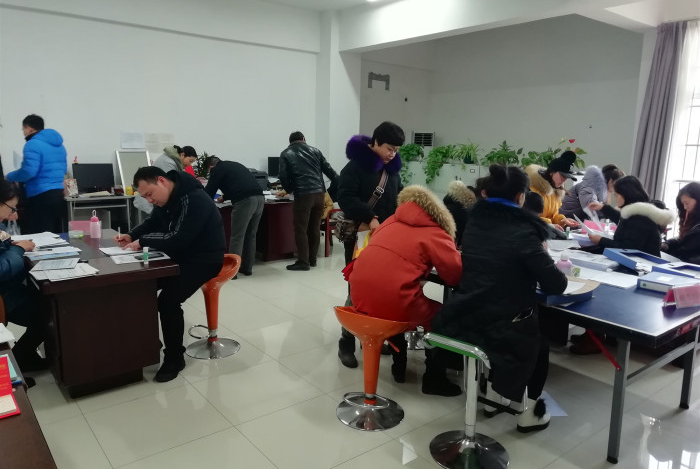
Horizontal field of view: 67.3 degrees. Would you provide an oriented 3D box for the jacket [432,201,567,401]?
[{"bbox_3d":[0.742,0.345,2.722,0.620,1.000,0.550,-9,15,-43],"label":"jacket"}]

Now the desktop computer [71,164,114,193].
[{"bbox_3d":[-3.111,-0.668,6.312,0.470,0.400,0.180,-7,14,-38],"label":"desktop computer"}]

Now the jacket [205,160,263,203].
[{"bbox_3d":[-1.262,-0.557,5.737,0.650,0.520,0.520,10,14,41],"label":"jacket"}]

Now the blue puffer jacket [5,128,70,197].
[{"bbox_3d":[-3.209,-0.739,5.400,0.480,0.680,0.520,9,14,38],"label":"blue puffer jacket"}]

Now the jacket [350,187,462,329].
[{"bbox_3d":[0.338,0.113,3.051,0.670,0.800,0.540,-8,14,-39],"label":"jacket"}]

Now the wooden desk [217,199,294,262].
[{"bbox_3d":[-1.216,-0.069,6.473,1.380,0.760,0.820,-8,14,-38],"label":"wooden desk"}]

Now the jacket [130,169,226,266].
[{"bbox_3d":[-1.160,-0.109,3.601,0.580,0.640,0.550,-6,12,-31],"label":"jacket"}]

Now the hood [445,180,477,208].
[{"bbox_3d":[0.809,-0.293,3.850,0.240,0.240,0.290,4,11,15],"label":"hood"}]

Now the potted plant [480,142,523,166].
[{"bbox_3d":[2.434,-1.293,8.448,0.550,0.440,0.620,-8,14,-38],"label":"potted plant"}]

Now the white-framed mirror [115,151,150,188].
[{"bbox_3d":[-2.707,-0.789,6.681,0.410,0.609,0.025,-6,-21,-38],"label":"white-framed mirror"}]

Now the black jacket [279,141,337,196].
[{"bbox_3d":[-0.482,-0.754,6.045,0.620,0.640,0.420,-4,12,-25],"label":"black jacket"}]

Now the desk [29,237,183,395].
[{"bbox_3d":[-1.740,0.479,3.527,0.700,0.760,1.410,-8,14,-38],"label":"desk"}]

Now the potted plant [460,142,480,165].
[{"bbox_3d":[2.034,-1.379,8.949,0.380,0.400,0.380,-8,14,-38],"label":"potted plant"}]

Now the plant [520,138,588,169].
[{"bbox_3d":[3.096,-1.225,8.000,0.450,0.480,0.920,-7,14,-38],"label":"plant"}]

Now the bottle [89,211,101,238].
[{"bbox_3d":[-1.848,-0.079,3.812,0.080,0.205,0.078,-4,12,-26],"label":"bottle"}]

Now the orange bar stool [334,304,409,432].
[{"bbox_3d":[0.124,0.682,2.883,0.400,0.650,0.400,-8,14,-38],"label":"orange bar stool"}]

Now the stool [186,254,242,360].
[{"bbox_3d":[-0.979,0.495,3.739,0.400,0.670,0.400,-8,14,-38],"label":"stool"}]

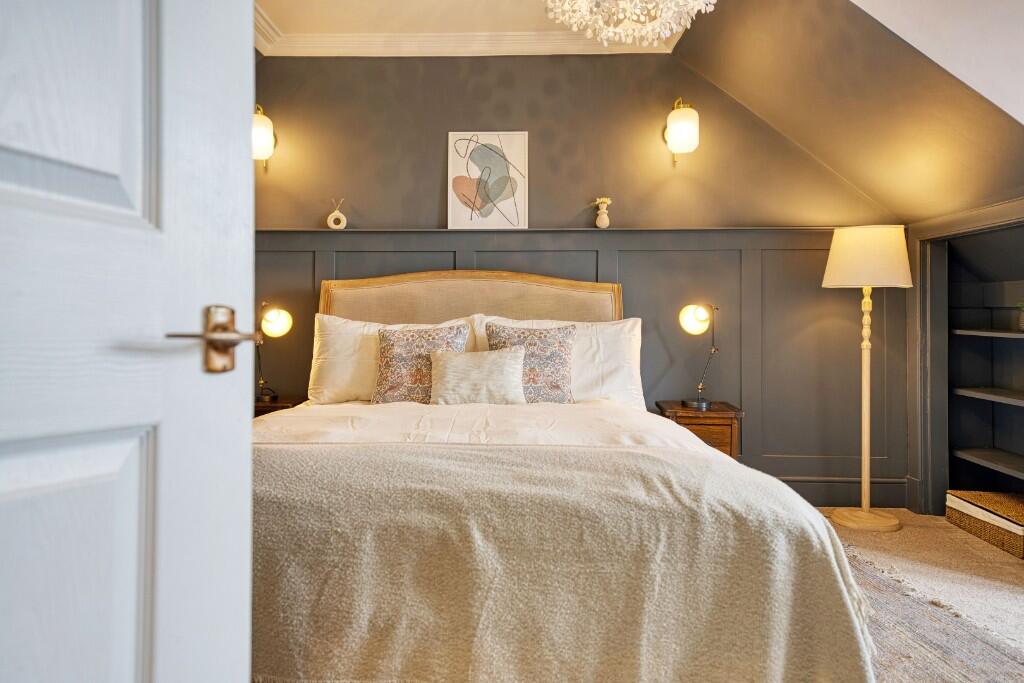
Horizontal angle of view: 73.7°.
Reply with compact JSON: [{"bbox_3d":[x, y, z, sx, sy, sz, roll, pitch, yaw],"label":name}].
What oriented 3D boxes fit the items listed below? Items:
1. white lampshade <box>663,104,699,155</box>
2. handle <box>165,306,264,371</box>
[{"bbox_3d":[0.882,-1.085,3.520,0.165,0.240,0.165,0,0,2],"label":"white lampshade"},{"bbox_3d":[-0.334,-0.002,0.745,0.055,0.080,0.145,0,0,21],"label":"handle"}]

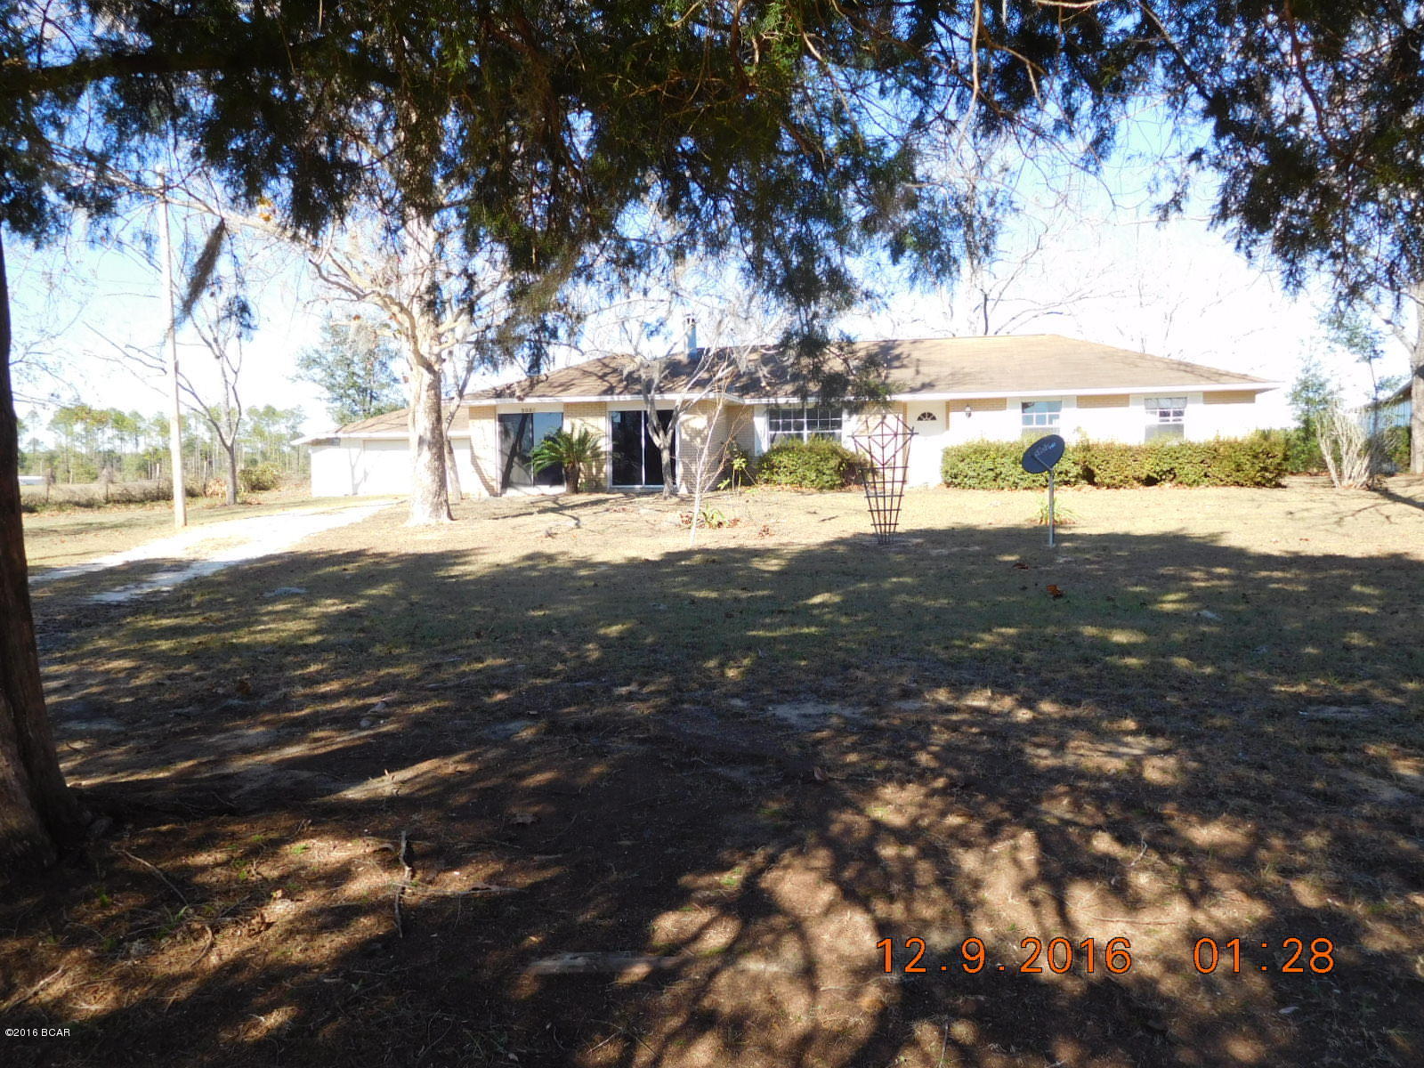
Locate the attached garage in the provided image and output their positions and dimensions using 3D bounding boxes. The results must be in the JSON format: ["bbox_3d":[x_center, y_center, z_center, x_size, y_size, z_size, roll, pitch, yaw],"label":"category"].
[{"bbox_3d":[-11.250,-3.460,41.460,7.800,3.700,7.200,0,3,14],"label":"attached garage"}]

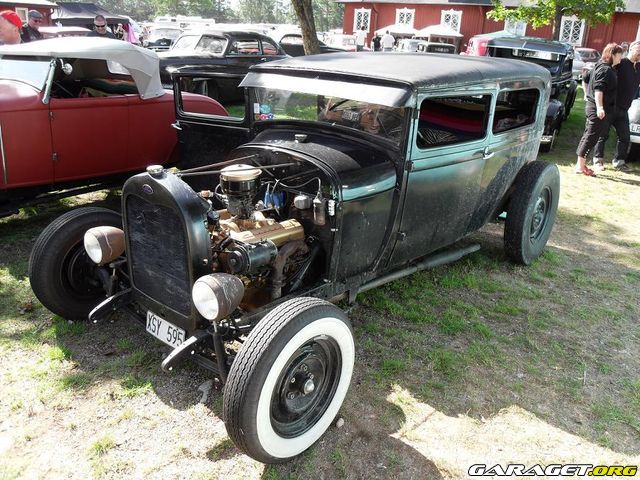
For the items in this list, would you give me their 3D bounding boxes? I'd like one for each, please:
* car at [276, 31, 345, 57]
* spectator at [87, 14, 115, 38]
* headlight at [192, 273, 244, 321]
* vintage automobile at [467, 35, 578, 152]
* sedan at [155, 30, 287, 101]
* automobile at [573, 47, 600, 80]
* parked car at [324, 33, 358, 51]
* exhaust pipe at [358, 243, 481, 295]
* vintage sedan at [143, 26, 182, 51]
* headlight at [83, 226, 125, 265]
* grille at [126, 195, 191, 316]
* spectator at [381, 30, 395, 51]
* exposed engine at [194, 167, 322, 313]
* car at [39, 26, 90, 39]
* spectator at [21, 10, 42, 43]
[{"bbox_3d":[-0.926,-8.606,23.777,4.900,1.550,1.820,-6,23,-23],"label":"car"},{"bbox_3d":[-2.883,-2.135,6.957,0.520,1.730,0.330,0,21,-7],"label":"spectator"},{"bbox_3d":[-0.384,0.210,2.069,0.178,0.178,0.185,19,26,36],"label":"headlight"},{"bbox_3d":[3.705,-2.819,9.543,1.700,1.800,4.000,13,23,24],"label":"vintage automobile"},{"bbox_3d":[-2.201,-3.783,11.409,1.850,1.660,4.900,14,24,26],"label":"sedan"},{"bbox_3d":[12.641,-8.656,25.465,4.500,1.480,1.780,-11,25,-33],"label":"automobile"},{"bbox_3d":[1.268,-9.257,25.335,1.750,1.500,4.400,-15,27,-39],"label":"parked car"},{"bbox_3d":[0.600,0.147,2.950,0.080,0.080,1.185,22,26,40],"label":"exhaust pipe"},{"bbox_3d":[-7.504,-9.795,25.786,1.800,1.600,4.800,0,21,-8],"label":"vintage sedan"},{"bbox_3d":[-1.030,0.014,2.546,0.178,0.178,0.185,19,26,35],"label":"headlight"},{"bbox_3d":[-0.692,0.059,2.238,0.420,0.480,0.055,19,26,35],"label":"grille"},{"bbox_3d":[2.796,-7.976,22.117,0.550,1.770,0.350,5,21,5],"label":"spectator"},{"bbox_3d":[-0.415,-0.037,2.519,0.610,0.650,0.570,19,26,35],"label":"exposed engine"},{"bbox_3d":[-7.872,-5.930,16.260,1.750,1.560,4.500,17,25,32],"label":"car"},{"bbox_3d":[-4.128,-2.438,7.665,0.380,1.760,0.520,17,25,32],"label":"spectator"}]

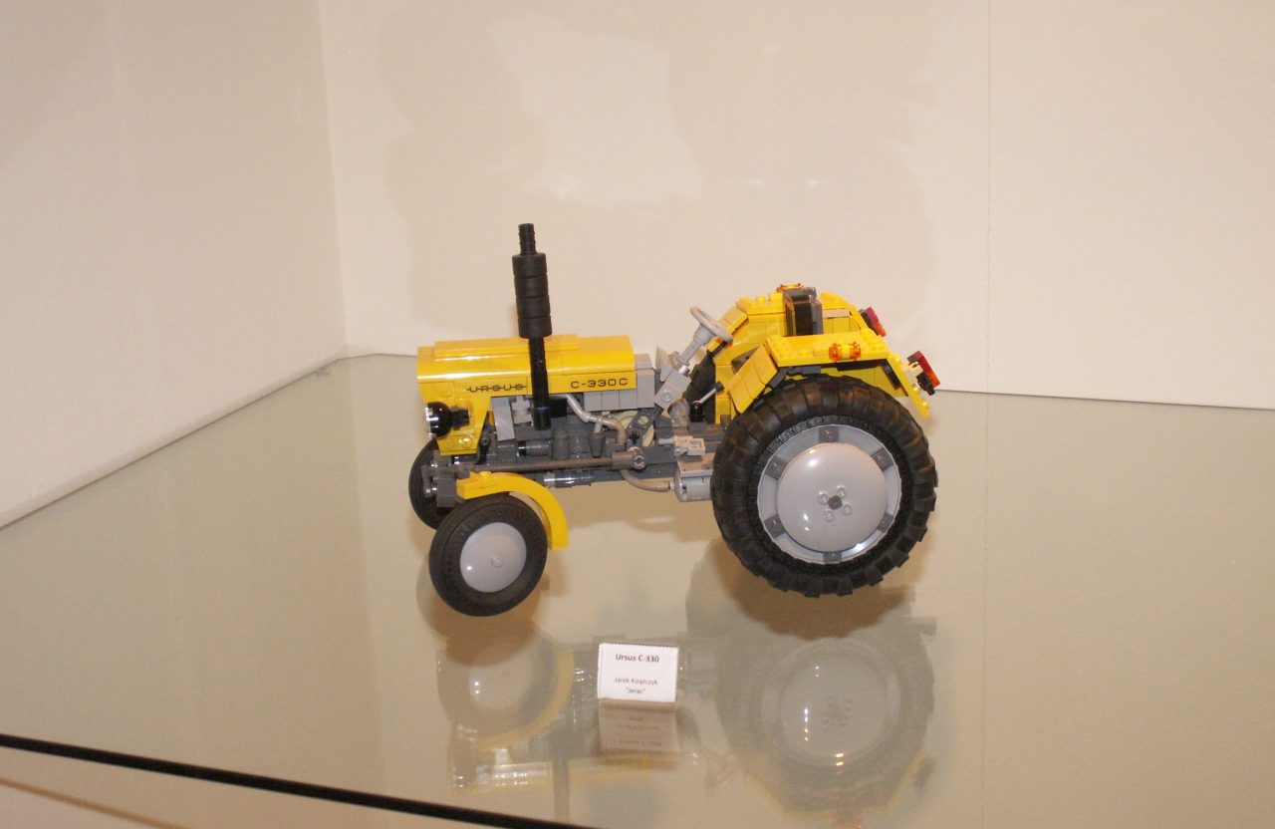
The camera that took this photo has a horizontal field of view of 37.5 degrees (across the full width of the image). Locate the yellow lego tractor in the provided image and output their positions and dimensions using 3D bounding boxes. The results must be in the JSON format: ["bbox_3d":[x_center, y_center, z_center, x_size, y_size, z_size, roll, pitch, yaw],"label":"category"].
[{"bbox_3d":[0.011,-0.015,0.866,0.237,0.163,0.175,-3,15,-4],"label":"yellow lego tractor"}]

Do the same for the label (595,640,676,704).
[{"bbox_3d":[0.000,0.098,0.716,0.031,0.021,0.010,1,15,11],"label":"label"}]

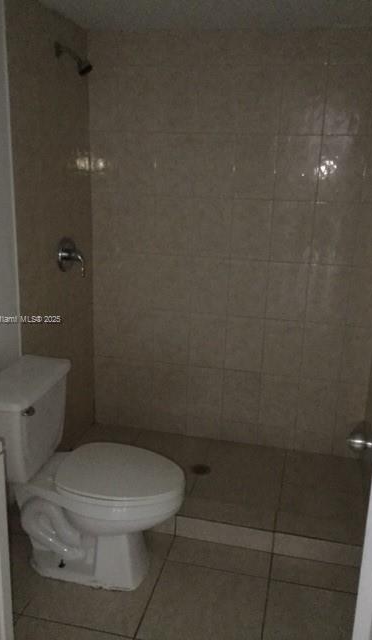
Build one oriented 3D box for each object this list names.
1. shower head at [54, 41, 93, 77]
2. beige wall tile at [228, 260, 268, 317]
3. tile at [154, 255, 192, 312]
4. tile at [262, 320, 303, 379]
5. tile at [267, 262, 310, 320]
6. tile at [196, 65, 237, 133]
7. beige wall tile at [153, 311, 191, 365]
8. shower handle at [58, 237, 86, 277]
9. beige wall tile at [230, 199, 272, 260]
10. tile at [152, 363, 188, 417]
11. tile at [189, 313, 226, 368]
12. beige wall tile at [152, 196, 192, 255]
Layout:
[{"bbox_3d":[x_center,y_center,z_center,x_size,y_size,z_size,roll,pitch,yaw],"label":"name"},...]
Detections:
[{"bbox_3d":[-0.480,-1.131,2.479,0.160,0.145,0.075,5,17,12],"label":"shower head"},{"bbox_3d":[0.321,-0.160,2.954,0.202,0.303,0.010,5,16,12],"label":"beige wall tile"},{"bbox_3d":[-0.073,-0.200,3.051,0.199,0.301,0.010,5,16,12],"label":"tile"},{"bbox_3d":[0.506,0.149,3.010,0.200,0.302,0.010,5,17,12],"label":"tile"},{"bbox_3d":[0.514,-0.142,2.921,0.200,0.302,0.010,5,17,12],"label":"tile"},{"bbox_3d":[0.152,-1.060,2.756,0.202,0.305,0.010,5,17,12],"label":"tile"},{"bbox_3d":[-0.082,0.096,3.122,0.202,0.303,0.010,5,16,12],"label":"beige wall tile"},{"bbox_3d":[-0.527,-0.304,2.765,0.100,0.190,0.175,5,16,12],"label":"shower handle"},{"bbox_3d":[0.329,-0.451,2.871,0.202,0.303,0.010,5,16,12],"label":"beige wall tile"},{"bbox_3d":[-0.090,0.386,3.206,0.202,0.303,0.010,5,16,12],"label":"tile"},{"bbox_3d":[0.114,0.110,3.102,0.202,0.305,0.010,5,17,12],"label":"tile"},{"bbox_3d":[-0.069,-0.487,2.956,0.200,0.302,0.010,5,17,12],"label":"beige wall tile"}]

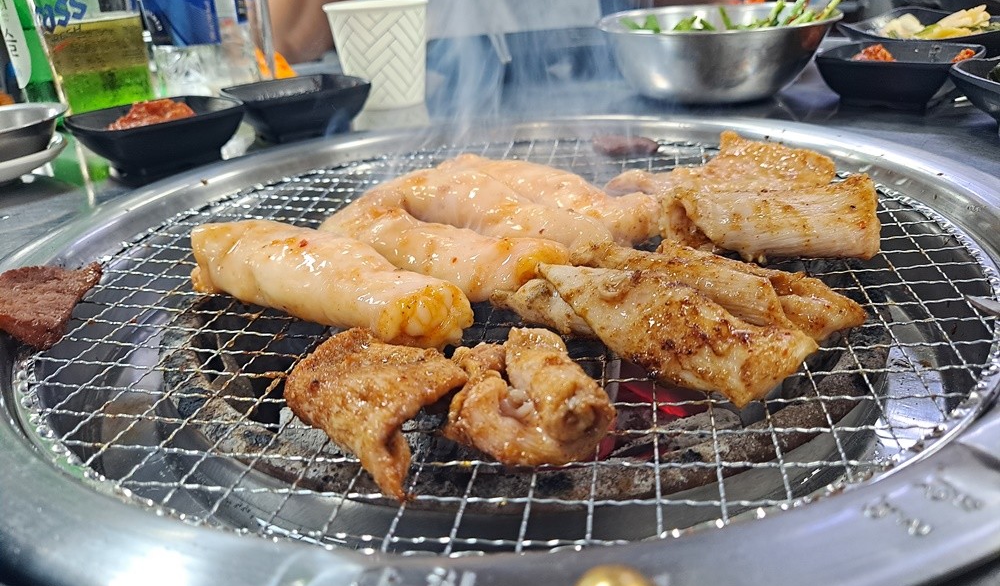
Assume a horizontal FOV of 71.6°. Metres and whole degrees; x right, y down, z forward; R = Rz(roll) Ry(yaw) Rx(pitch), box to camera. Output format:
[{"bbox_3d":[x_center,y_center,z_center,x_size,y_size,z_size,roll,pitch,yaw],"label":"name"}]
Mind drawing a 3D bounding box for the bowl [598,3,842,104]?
[{"bbox_3d":[0.147,-0.166,0.481,0.166,0.049,0.166,4,27,16],"label":"bowl"}]

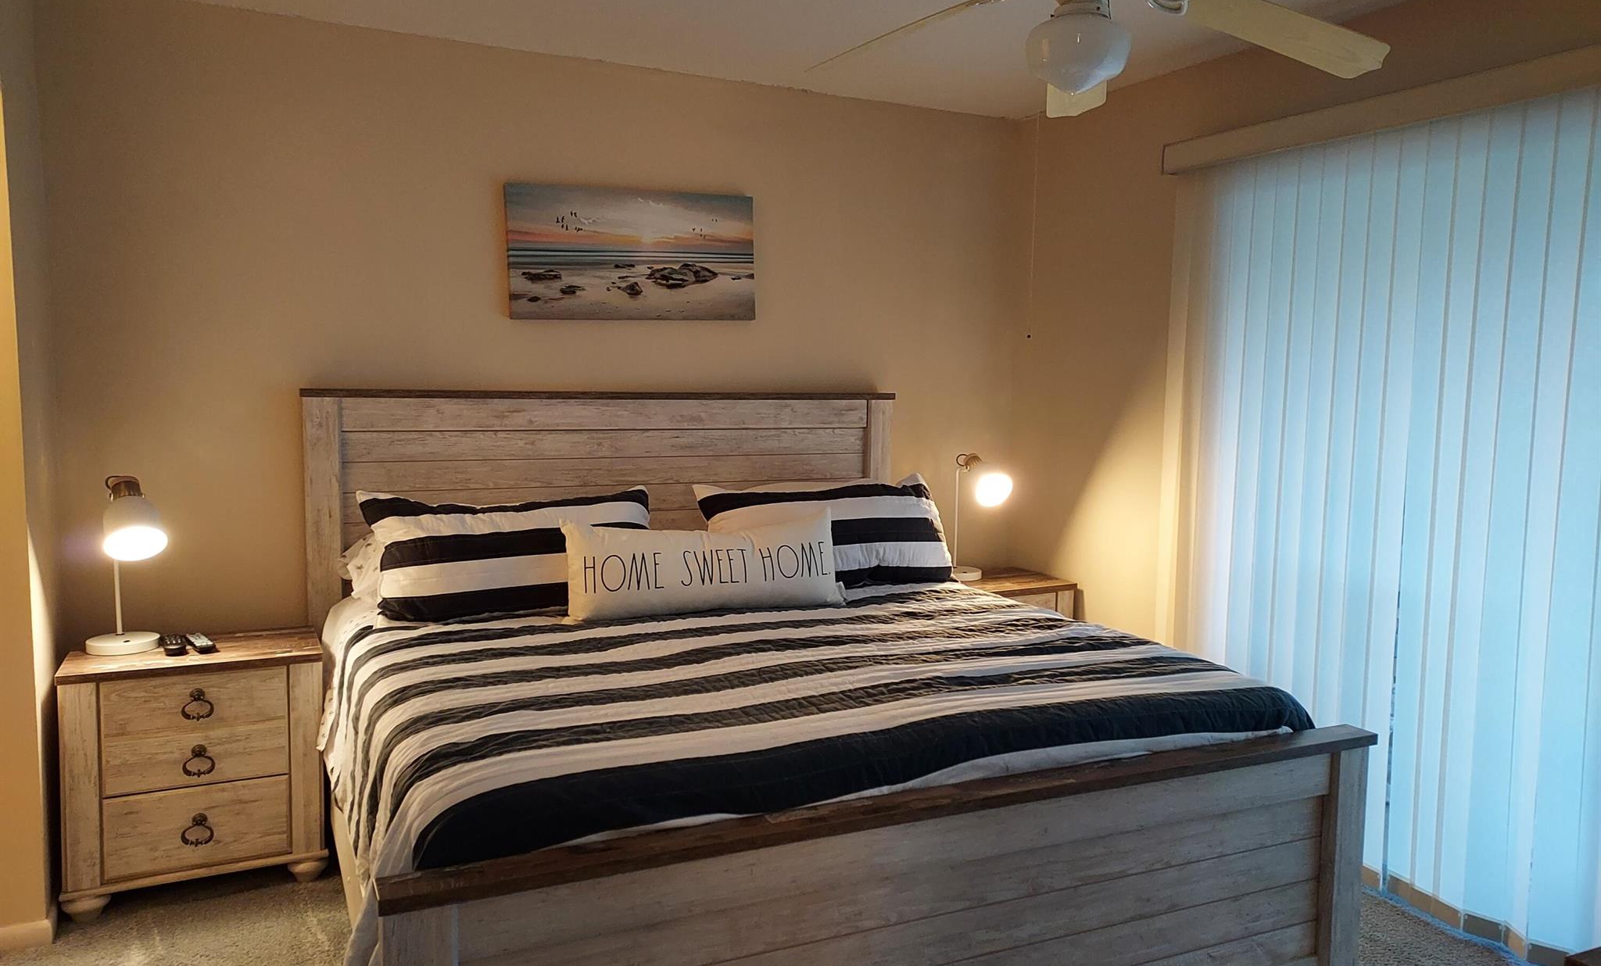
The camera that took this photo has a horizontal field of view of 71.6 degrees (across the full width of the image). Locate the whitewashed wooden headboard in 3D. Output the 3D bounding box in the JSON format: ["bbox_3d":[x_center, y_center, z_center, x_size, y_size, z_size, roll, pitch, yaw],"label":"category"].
[{"bbox_3d":[-0.616,0.363,3.939,2.084,1.364,0.090,-1,6,-25],"label":"whitewashed wooden headboard"}]

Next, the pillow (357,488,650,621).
[{"bbox_3d":[-0.893,0.204,3.420,0.890,0.420,0.190,-1,-22,-25],"label":"pillow"}]

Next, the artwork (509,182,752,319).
[{"bbox_3d":[-0.576,-0.795,3.888,0.884,0.443,0.035,-4,7,-25],"label":"artwork"}]

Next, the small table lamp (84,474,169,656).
[{"bbox_3d":[-1.799,0.213,2.961,0.180,0.475,0.240,-4,8,-43],"label":"small table lamp"}]

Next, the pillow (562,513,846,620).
[{"bbox_3d":[-0.280,0.256,3.490,0.910,0.320,0.140,-1,-18,-25],"label":"pillow"}]

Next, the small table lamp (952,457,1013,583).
[{"bbox_3d":[0.663,0.139,4.293,0.230,0.475,0.250,-1,6,-25],"label":"small table lamp"}]

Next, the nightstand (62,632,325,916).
[{"bbox_3d":[-1.643,0.781,3.040,0.611,0.662,0.360,-2,7,-28],"label":"nightstand"}]

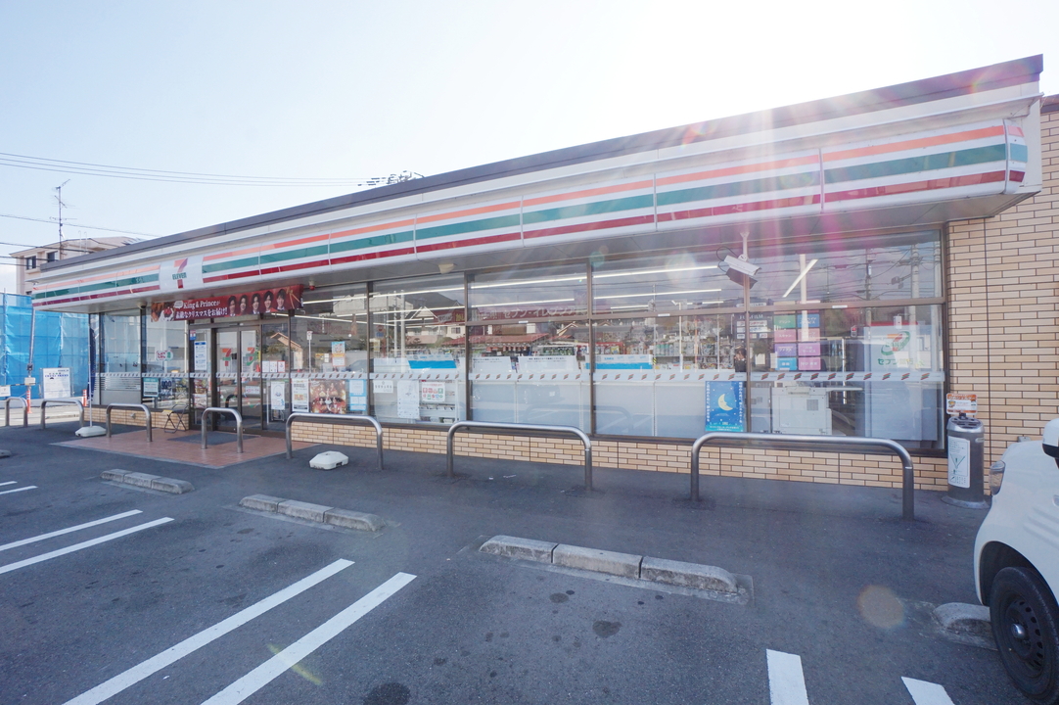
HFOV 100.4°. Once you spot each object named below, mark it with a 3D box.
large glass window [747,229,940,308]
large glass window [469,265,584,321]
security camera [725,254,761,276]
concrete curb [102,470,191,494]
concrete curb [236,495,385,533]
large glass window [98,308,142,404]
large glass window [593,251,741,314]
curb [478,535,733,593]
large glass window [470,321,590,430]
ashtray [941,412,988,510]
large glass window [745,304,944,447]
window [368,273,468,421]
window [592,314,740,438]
[{"bbox_3d":[3.202,-0.846,4.581,1.671,0.648,0.100,-1,0,23],"label":"large glass window"},{"bbox_3d":[-0.057,-0.791,5.974,1.738,0.660,0.100,-1,0,23],"label":"large glass window"},{"bbox_3d":[2.272,-0.920,4.689,0.350,0.110,0.120,30,16,30],"label":"security camera"},{"bbox_3d":[-4.637,1.537,5.332,1.760,0.100,0.165,-1,-1,23],"label":"concrete curb"},{"bbox_3d":[-2.039,1.448,4.053,1.715,0.098,0.150,-1,0,23],"label":"concrete curb"},{"bbox_3d":[-9.202,0.136,9.910,1.675,2.111,0.100,-1,0,23],"label":"large glass window"},{"bbox_3d":[1.592,-0.823,5.280,1.764,0.658,0.100,-1,0,23],"label":"large glass window"},{"bbox_3d":[0.459,1.397,2.992,1.730,0.097,0.150,-1,0,23],"label":"curb"},{"bbox_3d":[-0.030,0.341,6.213,1.868,1.508,0.100,-1,-1,23],"label":"large glass window"},{"bbox_3d":[3.988,0.978,4.038,0.330,0.794,0.330,-1,-1,23],"label":"ashtray"},{"bbox_3d":[3.369,0.281,4.756,1.743,1.523,0.100,-1,-1,23],"label":"large glass window"},{"bbox_3d":[-1.792,-0.017,6.971,1.833,2.294,0.100,-1,-1,23],"label":"window"},{"bbox_3d":[1.694,0.317,5.474,1.813,1.538,0.100,-1,-1,23],"label":"window"}]

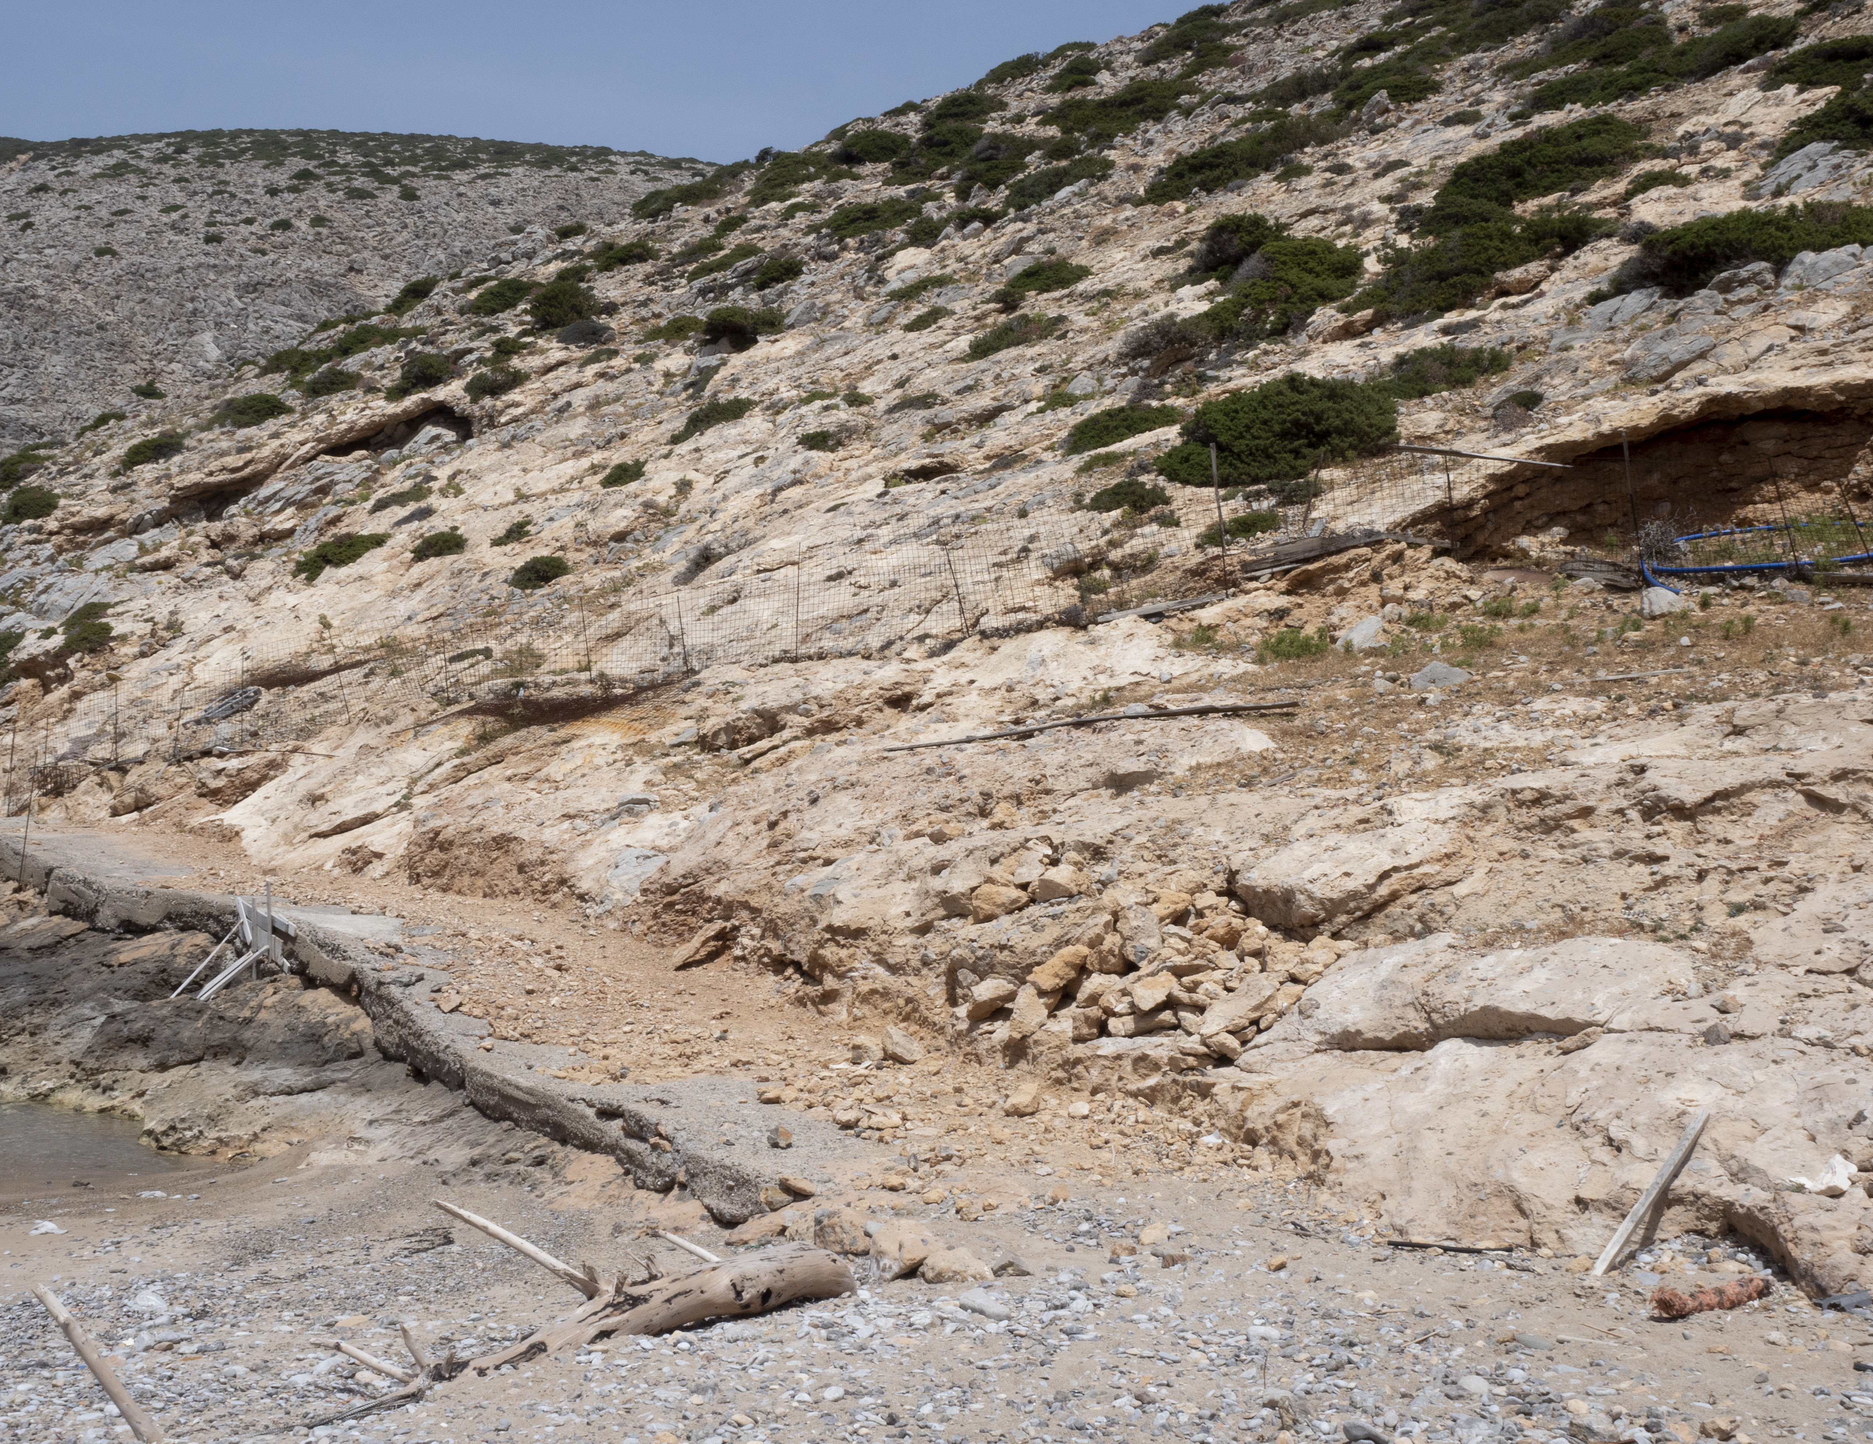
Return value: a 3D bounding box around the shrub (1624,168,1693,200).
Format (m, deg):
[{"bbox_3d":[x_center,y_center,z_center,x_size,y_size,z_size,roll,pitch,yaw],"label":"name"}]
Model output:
[{"bbox_3d":[12.020,-8.955,37.000,1.101,0.525,0.881,0,-3,0],"label":"shrub"}]

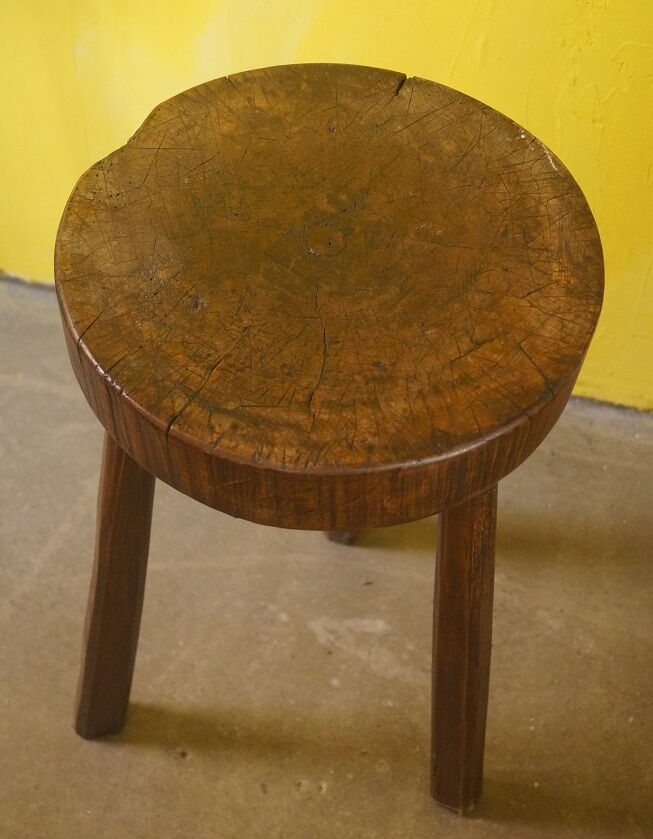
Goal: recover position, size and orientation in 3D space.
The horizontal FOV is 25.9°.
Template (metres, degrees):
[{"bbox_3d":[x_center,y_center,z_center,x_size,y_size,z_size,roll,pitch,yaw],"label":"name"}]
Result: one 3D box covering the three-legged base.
[{"bbox_3d":[-0.007,0.042,0.964,0.308,0.406,0.248,10,51,4],"label":"three-legged base"}]

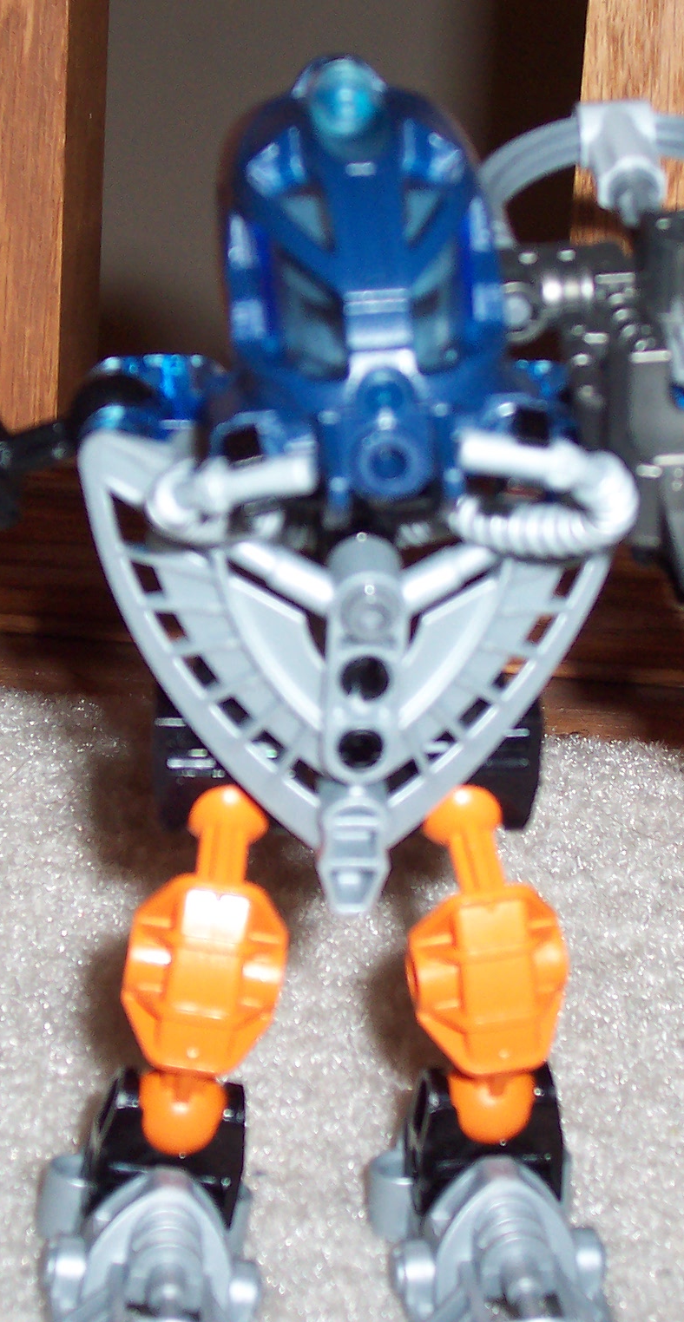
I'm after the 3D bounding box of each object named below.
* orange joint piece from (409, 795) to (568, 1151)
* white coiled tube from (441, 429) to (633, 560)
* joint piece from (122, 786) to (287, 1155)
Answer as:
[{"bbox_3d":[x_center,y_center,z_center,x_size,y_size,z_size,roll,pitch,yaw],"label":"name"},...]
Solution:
[{"bbox_3d":[0.018,0.038,0.360,0.020,0.049,0.015,-10,22,-7],"label":"orange joint piece"},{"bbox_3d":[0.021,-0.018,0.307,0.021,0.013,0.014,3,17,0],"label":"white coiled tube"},{"bbox_3d":[-0.017,0.038,0.357,0.020,0.049,0.015,9,15,-2],"label":"joint piece"}]

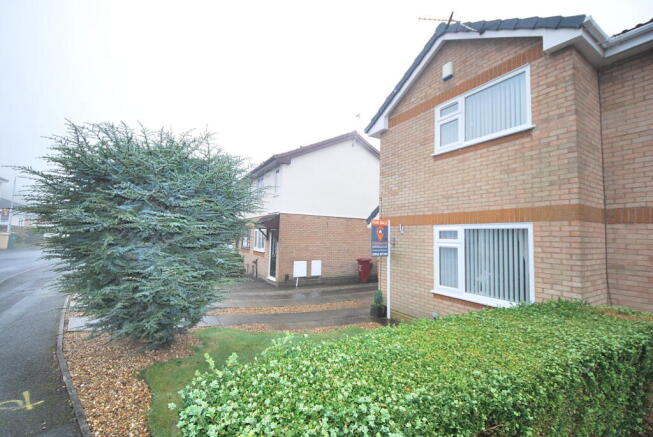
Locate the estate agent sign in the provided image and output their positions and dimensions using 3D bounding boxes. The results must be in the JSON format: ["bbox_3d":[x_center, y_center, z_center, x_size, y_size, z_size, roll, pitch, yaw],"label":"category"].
[{"bbox_3d":[1.269,0.462,6.050,0.530,0.890,0.040,3,-4,-27],"label":"estate agent sign"}]

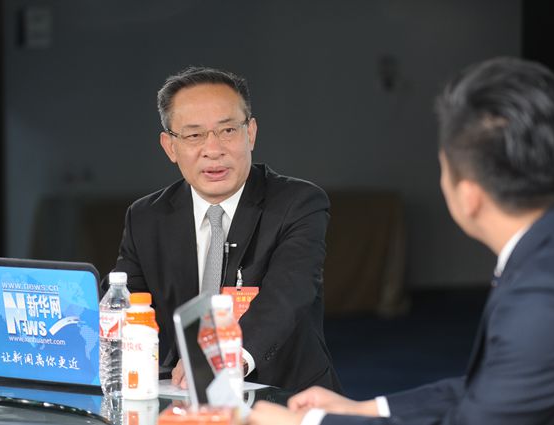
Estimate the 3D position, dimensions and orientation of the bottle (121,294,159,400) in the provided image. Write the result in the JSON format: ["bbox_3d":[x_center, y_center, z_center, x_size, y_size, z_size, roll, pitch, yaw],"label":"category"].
[{"bbox_3d":[-0.247,0.244,3.550,0.068,0.192,0.068,0,4,0],"label":"bottle"}]

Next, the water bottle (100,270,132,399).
[{"bbox_3d":[-0.292,0.224,3.590,0.067,0.226,0.067,0,4,0],"label":"water bottle"}]

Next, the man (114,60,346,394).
[{"bbox_3d":[-0.099,0.365,3.750,0.510,1.280,0.700,1,4,16],"label":"man"}]

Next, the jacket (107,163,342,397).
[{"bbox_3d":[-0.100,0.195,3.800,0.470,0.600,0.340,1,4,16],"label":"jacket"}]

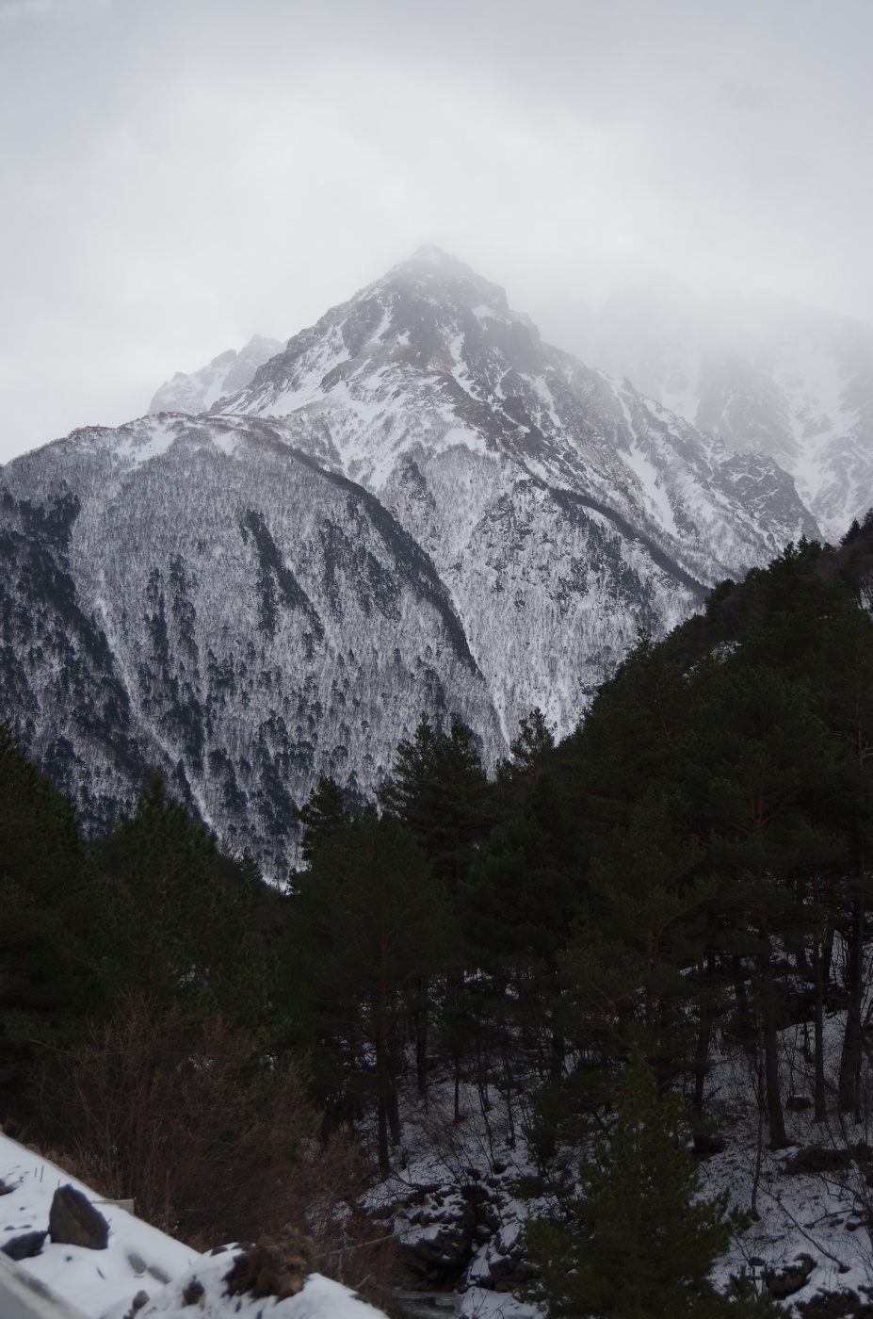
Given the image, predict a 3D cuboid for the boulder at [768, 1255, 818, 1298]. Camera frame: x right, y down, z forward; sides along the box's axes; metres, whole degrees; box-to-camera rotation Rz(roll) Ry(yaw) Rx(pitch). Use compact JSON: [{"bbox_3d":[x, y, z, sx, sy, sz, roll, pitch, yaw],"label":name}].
[{"bbox_3d":[7.837,13.580,37.092,1.060,0.760,0.880,-2,-8,11],"label":"boulder"}]

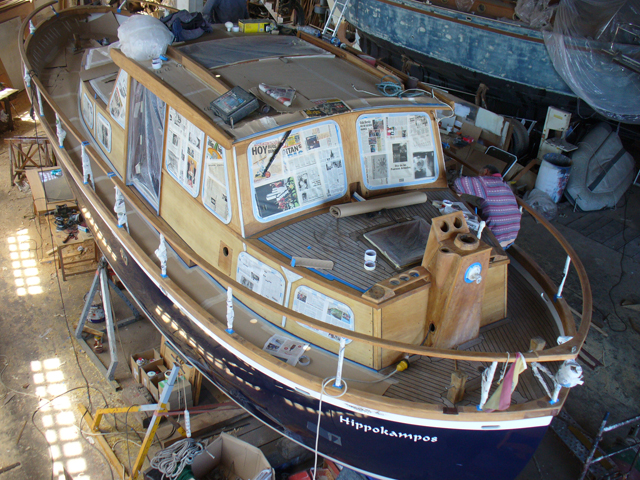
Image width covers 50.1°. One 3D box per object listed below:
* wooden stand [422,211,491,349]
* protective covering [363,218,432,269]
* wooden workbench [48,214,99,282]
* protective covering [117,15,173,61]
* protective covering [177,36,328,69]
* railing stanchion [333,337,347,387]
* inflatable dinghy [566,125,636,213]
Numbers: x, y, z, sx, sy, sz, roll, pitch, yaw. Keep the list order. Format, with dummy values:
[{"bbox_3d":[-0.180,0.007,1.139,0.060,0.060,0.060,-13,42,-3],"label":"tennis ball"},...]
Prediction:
[{"bbox_3d":[1.080,0.326,5.678,0.410,1.090,0.520,-16,34,-26],"label":"wooden stand"},{"bbox_3d":[0.806,0.001,6.120,0.640,0.070,0.650,-16,34,-26],"label":"protective covering"},{"bbox_3d":[-4.055,0.060,11.311,0.650,0.620,1.180,-16,34,-26],"label":"wooden workbench"},{"bbox_3d":[-2.080,-2.400,8.150,0.660,0.550,0.620,-16,34,-26],"label":"protective covering"},{"bbox_3d":[-0.769,-2.270,8.274,1.500,0.100,1.100,-16,34,-26],"label":"protective covering"},{"bbox_3d":[0.153,0.894,5.009,0.060,0.470,0.060,-13,33,-28],"label":"railing stanchion"},{"bbox_3d":[5.560,-1.357,13.594,2.200,1.380,0.460,-41,15,-36],"label":"inflatable dinghy"}]

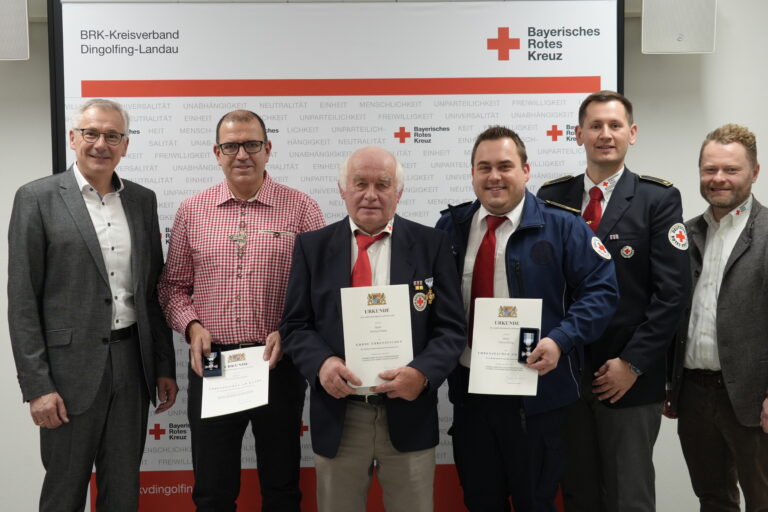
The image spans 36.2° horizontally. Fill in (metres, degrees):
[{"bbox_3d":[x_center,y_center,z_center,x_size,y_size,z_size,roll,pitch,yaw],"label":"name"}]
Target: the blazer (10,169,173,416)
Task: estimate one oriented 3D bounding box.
[{"bbox_3d":[-0.950,0.105,3.820,0.550,0.780,0.330,-3,4,-35],"label":"blazer"}]

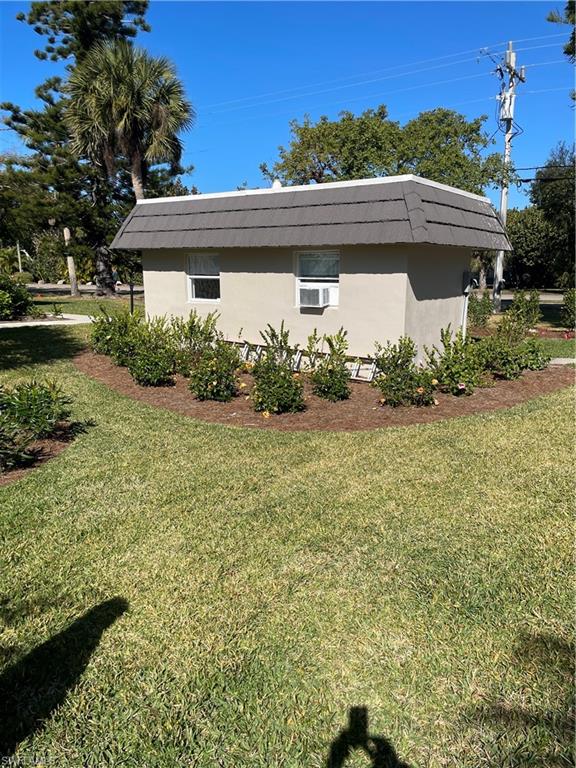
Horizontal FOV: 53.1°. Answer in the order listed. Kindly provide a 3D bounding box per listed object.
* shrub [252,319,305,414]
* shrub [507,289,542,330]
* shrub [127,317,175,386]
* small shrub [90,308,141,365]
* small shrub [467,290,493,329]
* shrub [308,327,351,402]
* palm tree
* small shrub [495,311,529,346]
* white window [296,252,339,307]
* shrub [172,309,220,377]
[{"bbox_3d":[-0.117,-0.215,7.058,0.660,1.074,0.640,0,12,0],"label":"shrub"},{"bbox_3d":[6.525,-2.047,15.796,1.000,1.122,0.920,0,12,0],"label":"shrub"},{"bbox_3d":[-2.302,-0.578,9.538,0.779,1.074,0.716,-3,12,-13],"label":"shrub"},{"bbox_3d":[-3.217,-0.916,10.663,0.930,0.955,0.850,0,12,0],"label":"small shrub"},{"bbox_3d":[5.422,-2.108,16.262,0.800,1.044,0.780,0,12,0],"label":"small shrub"},{"bbox_3d":[0.601,-0.307,8.423,0.631,1.008,0.580,1,12,4],"label":"shrub"},{"bbox_3d":[-5.180,-6.724,19.548,4.232,9.062,4.147,-3,12,-14],"label":"palm tree"},{"bbox_3d":[4.809,-1.166,12.325,0.750,0.806,0.700,0,12,0],"label":"small shrub"},{"bbox_3d":[0.523,-1.729,9.524,0.880,0.950,0.150,8,14,34],"label":"white window"},{"bbox_3d":[-1.694,-0.777,10.442,0.887,1.102,0.816,-2,12,-9],"label":"shrub"}]

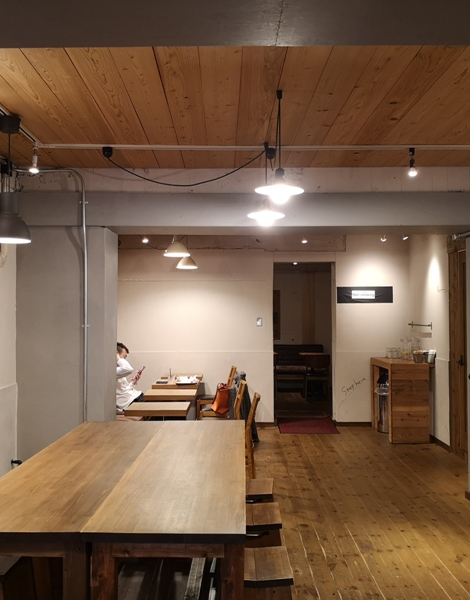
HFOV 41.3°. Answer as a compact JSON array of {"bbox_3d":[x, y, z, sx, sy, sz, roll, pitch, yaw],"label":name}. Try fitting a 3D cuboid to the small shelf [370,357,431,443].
[{"bbox_3d":[2.053,1.219,7.775,0.507,0.921,1.030,0,-1,-1],"label":"small shelf"}]

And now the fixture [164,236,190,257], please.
[{"bbox_3d":[-0.535,-0.484,5.753,0.245,0.200,0.245,0,-1,-1],"label":"fixture"}]

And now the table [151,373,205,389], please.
[{"bbox_3d":[-0.676,1.333,7.643,0.532,0.710,1.217,0,-1,-1],"label":"table"}]

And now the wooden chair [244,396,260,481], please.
[{"bbox_3d":[-0.032,1.216,5.456,0.490,0.844,0.420,0,-1,-1],"label":"wooden chair"}]

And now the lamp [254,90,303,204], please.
[{"bbox_3d":[0.212,-0.740,3.027,0.238,0.548,0.238,0,-1,-1],"label":"lamp"}]

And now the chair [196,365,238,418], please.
[{"bbox_3d":[-0.216,1.224,7.573,0.470,0.800,0.420,0,-1,-1],"label":"chair"}]

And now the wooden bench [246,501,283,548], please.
[{"bbox_3d":[0.090,1.300,3.180,0.280,0.420,0.355,0,-2,1],"label":"wooden bench"}]

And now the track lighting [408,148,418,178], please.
[{"bbox_3d":[1.129,-0.868,3.968,0.064,0.191,0.070,0,-1,-1],"label":"track lighting"}]

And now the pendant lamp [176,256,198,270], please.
[{"bbox_3d":[-0.562,-0.439,7.302,0.245,0.180,0.245,0,-1,-1],"label":"pendant lamp"}]

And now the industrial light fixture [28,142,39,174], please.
[{"bbox_3d":[-1.239,-0.873,3.848,0.060,0.185,0.060,0,-1,-1],"label":"industrial light fixture"}]

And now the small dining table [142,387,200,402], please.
[{"bbox_3d":[-0.595,1.234,5.895,0.470,0.710,0.460,0,-1,-1],"label":"small dining table"}]

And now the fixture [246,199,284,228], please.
[{"bbox_3d":[0.193,-0.535,3.810,0.232,0.170,0.232,0,-2,0],"label":"fixture"}]

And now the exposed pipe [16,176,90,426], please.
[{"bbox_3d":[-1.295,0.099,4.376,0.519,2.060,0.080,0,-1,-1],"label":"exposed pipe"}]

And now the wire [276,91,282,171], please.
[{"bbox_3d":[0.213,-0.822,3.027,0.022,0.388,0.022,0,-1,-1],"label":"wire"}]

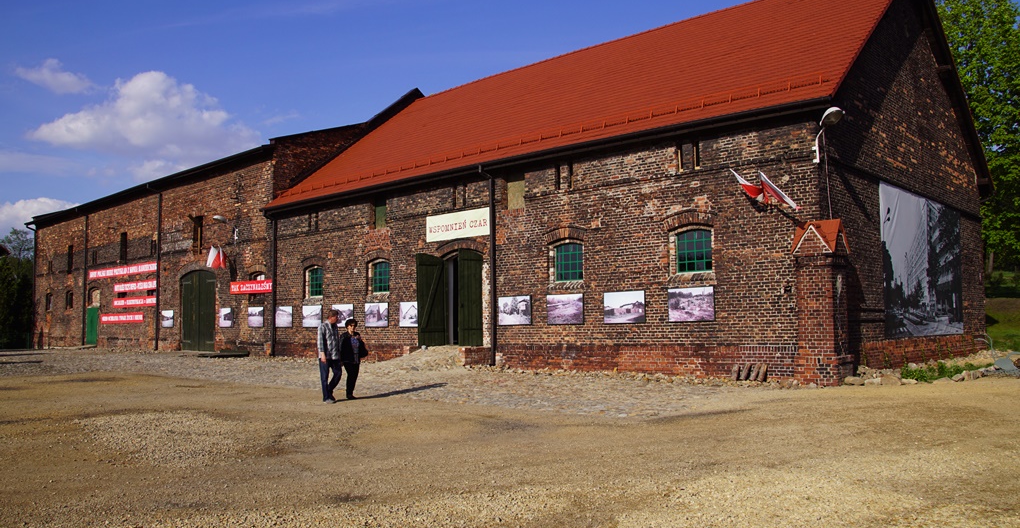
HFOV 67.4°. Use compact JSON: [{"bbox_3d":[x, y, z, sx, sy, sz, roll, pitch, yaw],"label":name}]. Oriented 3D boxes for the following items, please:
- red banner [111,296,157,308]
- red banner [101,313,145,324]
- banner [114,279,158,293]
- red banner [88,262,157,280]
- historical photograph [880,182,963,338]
[{"bbox_3d":[-19.709,2.011,40.124,5.370,0.500,0.050,-4,-6,41],"label":"red banner"},{"bbox_3d":[-20.852,2.963,41.059,5.440,0.490,0.050,-4,-6,41],"label":"red banner"},{"bbox_3d":[-18.425,1.094,37.588,4.961,0.478,0.040,-5,-7,41],"label":"banner"},{"bbox_3d":[-21.060,0.418,41.396,8.750,0.500,0.050,-4,-6,41],"label":"red banner"},{"bbox_3d":[12.802,0.088,23.363,0.060,4.190,8.590,-5,-6,42],"label":"historical photograph"}]

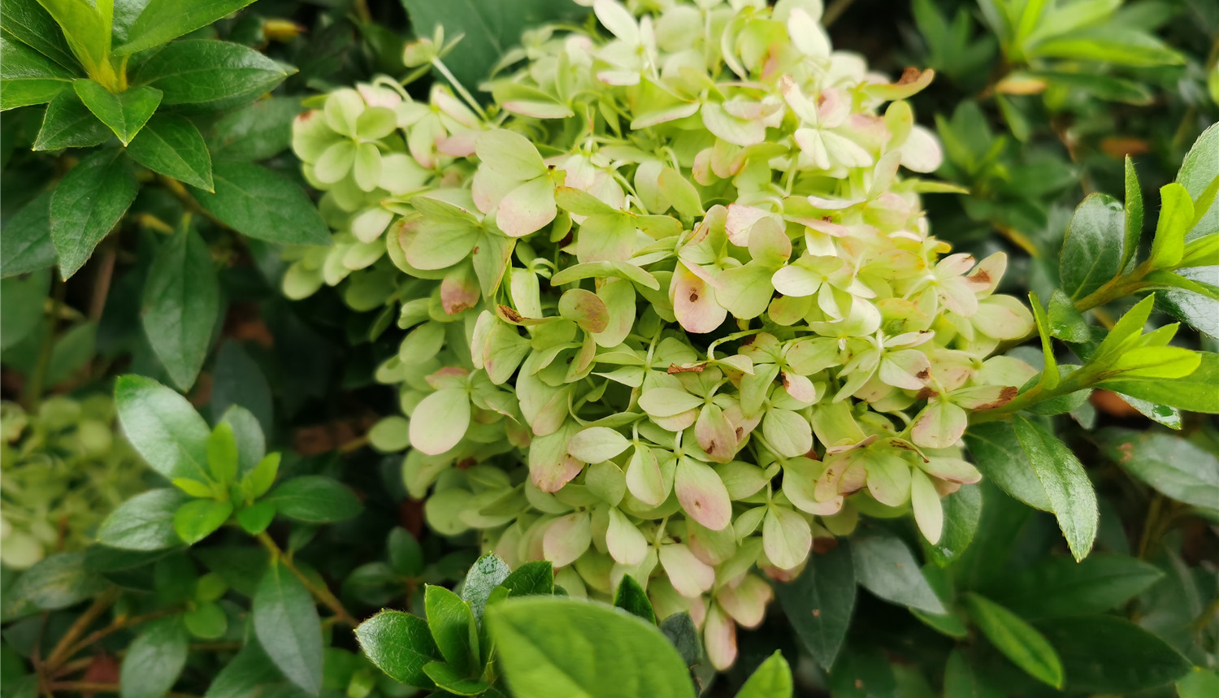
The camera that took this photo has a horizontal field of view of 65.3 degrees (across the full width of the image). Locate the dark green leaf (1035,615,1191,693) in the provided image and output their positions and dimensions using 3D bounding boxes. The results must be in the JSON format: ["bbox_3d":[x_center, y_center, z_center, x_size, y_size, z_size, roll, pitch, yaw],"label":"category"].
[{"bbox_3d":[0.169,0.101,0.320,0.049,0.007,0.027,1,55,28],"label":"dark green leaf"}]

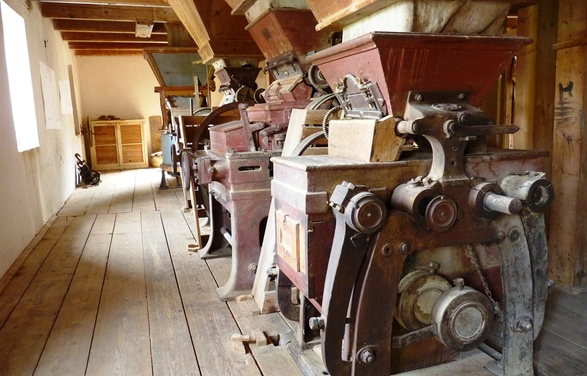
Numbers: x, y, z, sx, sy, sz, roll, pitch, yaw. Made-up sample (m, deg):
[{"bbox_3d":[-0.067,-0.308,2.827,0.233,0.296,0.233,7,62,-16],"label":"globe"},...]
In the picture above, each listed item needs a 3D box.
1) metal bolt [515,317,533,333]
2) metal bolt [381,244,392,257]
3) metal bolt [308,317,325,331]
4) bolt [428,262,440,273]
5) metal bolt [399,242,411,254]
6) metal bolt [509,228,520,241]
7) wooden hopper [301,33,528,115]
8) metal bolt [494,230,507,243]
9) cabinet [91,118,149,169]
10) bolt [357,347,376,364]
[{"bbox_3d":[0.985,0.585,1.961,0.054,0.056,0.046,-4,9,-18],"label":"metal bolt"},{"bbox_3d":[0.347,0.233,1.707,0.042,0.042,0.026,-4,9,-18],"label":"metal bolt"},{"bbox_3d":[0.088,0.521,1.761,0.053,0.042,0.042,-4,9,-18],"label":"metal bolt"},{"bbox_3d":[0.595,0.335,1.931,0.044,0.038,0.036,-4,9,-18],"label":"bolt"},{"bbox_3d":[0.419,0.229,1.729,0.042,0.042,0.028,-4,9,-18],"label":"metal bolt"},{"bbox_3d":[0.914,0.192,1.893,0.041,0.042,0.026,-4,9,-18],"label":"metal bolt"},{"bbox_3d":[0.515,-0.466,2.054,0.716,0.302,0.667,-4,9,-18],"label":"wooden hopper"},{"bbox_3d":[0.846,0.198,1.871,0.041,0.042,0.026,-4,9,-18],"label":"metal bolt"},{"bbox_3d":[-4.619,-1.161,12.211,1.353,1.279,0.450,-4,9,-18],"label":"cabinet"},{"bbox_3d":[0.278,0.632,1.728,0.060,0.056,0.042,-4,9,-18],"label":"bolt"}]

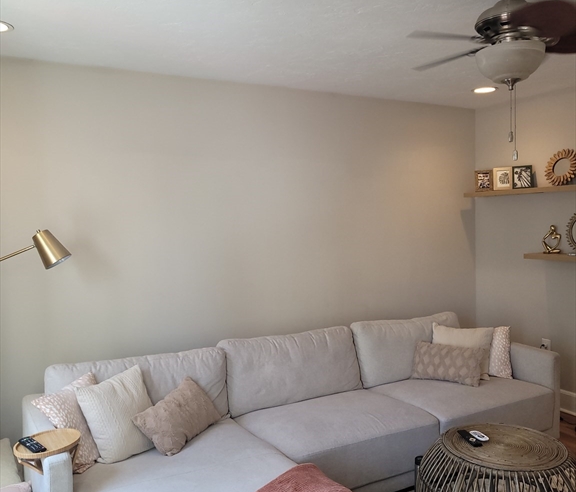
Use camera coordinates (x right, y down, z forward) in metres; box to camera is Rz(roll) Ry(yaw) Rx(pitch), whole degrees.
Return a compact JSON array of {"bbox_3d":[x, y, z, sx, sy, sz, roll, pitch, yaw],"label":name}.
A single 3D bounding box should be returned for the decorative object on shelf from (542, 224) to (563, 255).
[{"bbox_3d":[1.993,-0.046,4.350,0.080,0.215,0.135,-3,3,-30],"label":"decorative object on shelf"}]

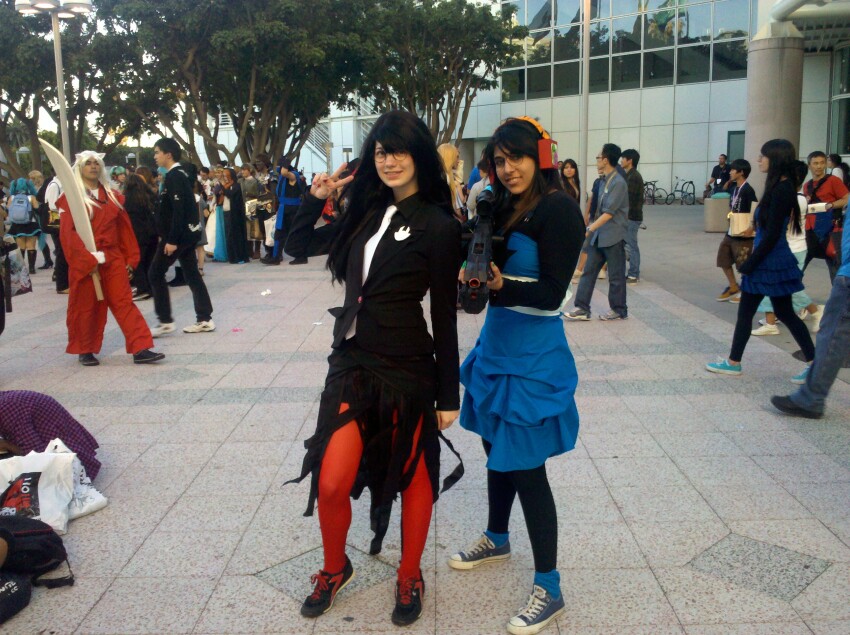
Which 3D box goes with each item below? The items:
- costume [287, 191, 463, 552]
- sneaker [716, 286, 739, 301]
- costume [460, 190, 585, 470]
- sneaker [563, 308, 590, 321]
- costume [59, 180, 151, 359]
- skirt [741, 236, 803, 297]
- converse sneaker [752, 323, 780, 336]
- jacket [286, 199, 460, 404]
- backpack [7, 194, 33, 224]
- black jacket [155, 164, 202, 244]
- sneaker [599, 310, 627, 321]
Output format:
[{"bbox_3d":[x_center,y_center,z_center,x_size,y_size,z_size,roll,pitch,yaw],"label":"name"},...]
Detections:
[{"bbox_3d":[-0.151,0.149,2.470,0.480,1.170,0.330,4,12,27],"label":"costume"},{"bbox_3d":[3.345,-0.259,8.120,0.260,0.115,0.100,-14,11,-4],"label":"sneaker"},{"bbox_3d":[0.327,0.027,2.470,0.420,0.890,0.410,4,12,31],"label":"costume"},{"bbox_3d":[1.520,-0.029,7.380,0.285,0.115,0.105,3,12,22],"label":"sneaker"},{"bbox_3d":[-2.598,-0.383,6.000,0.620,1.360,0.470,-12,14,-43],"label":"costume"},{"bbox_3d":[2.346,-0.345,4.980,0.420,0.410,0.390,4,12,28],"label":"skirt"},{"bbox_3d":[2.962,0.100,6.380,0.245,0.100,0.095,1,11,15],"label":"converse sneaker"},{"bbox_3d":[-0.154,-0.077,2.420,0.480,0.680,0.300,5,13,29],"label":"jacket"},{"bbox_3d":[-6.662,-1.776,12.100,0.340,0.470,0.200,-7,12,-28],"label":"backpack"},{"bbox_3d":[-2.357,-1.093,7.080,0.330,0.770,0.460,-5,12,-17],"label":"black jacket"},{"bbox_3d":[1.850,-0.029,7.220,0.280,0.100,0.105,-1,10,3],"label":"sneaker"}]

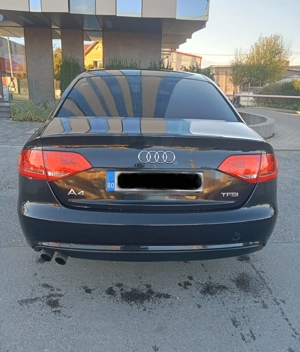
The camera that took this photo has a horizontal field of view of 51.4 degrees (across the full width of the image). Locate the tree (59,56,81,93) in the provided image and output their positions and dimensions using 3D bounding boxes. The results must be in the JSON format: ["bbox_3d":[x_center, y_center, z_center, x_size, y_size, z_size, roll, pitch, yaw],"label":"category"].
[{"bbox_3d":[-2.979,-3.339,11.780,0.900,2.200,0.900,-2,17,-14],"label":"tree"}]

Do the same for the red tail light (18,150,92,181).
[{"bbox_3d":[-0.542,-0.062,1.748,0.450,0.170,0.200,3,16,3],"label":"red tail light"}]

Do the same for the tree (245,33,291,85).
[{"bbox_3d":[9.173,-8.436,25.117,3.800,5.300,3.800,7,17,18],"label":"tree"}]

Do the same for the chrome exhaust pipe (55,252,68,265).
[{"bbox_3d":[-0.533,0.479,1.864,0.075,0.075,0.120,1,16,-4],"label":"chrome exhaust pipe"}]

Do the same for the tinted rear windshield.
[{"bbox_3d":[-0.008,-0.569,2.323,1.270,0.310,0.560,1,16,-4],"label":"tinted rear windshield"}]

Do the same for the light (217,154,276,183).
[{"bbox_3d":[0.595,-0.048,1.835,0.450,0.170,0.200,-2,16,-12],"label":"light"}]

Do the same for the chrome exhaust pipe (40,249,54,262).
[{"bbox_3d":[-0.607,0.465,1.854,0.075,0.075,0.120,1,16,-4],"label":"chrome exhaust pipe"}]

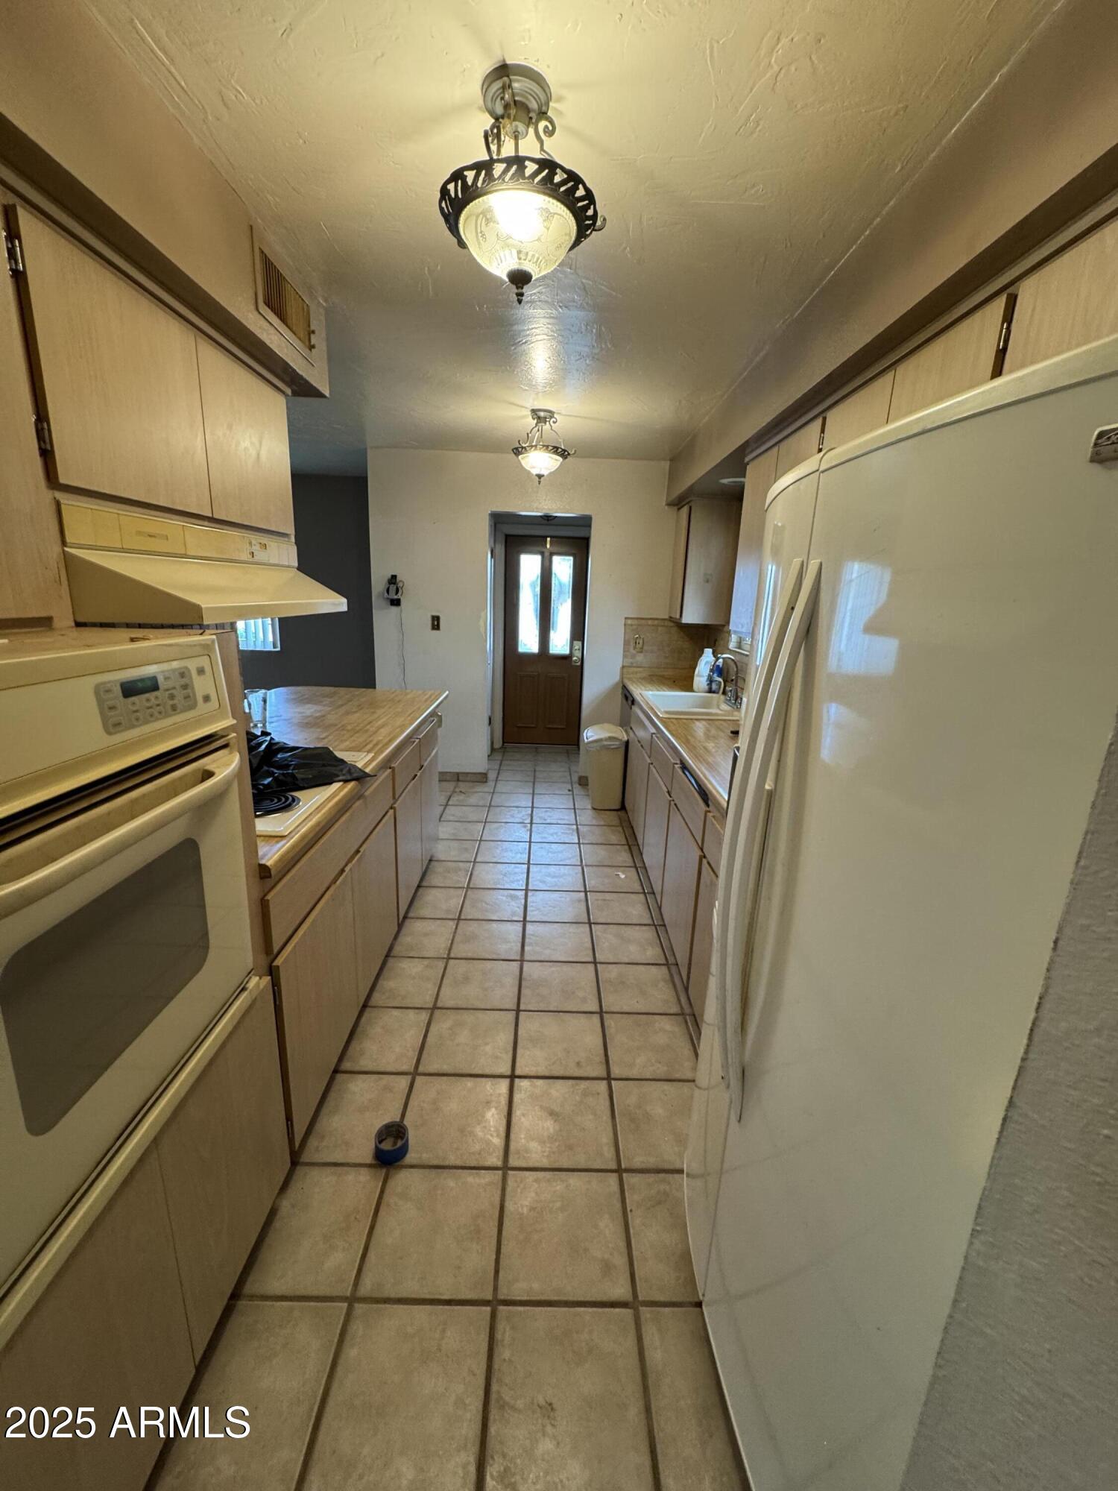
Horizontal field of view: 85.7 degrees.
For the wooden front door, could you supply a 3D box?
[{"bbox_3d":[-0.130,-1.007,5.956,0.800,2.033,0.045,2,14,-1],"label":"wooden front door"}]

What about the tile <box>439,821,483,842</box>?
[{"bbox_3d":[-0.644,0.554,3.893,0.303,0.011,0.306,2,14,-1],"label":"tile"}]

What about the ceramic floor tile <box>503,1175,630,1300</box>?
[{"bbox_3d":[0.015,1.181,1.467,0.303,0.011,0.306,2,14,-1],"label":"ceramic floor tile"}]

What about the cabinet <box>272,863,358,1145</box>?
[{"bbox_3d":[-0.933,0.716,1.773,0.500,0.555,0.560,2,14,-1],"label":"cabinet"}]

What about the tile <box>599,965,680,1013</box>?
[{"bbox_3d":[0.310,0.964,2.390,0.303,0.011,0.306,2,14,-1],"label":"tile"}]

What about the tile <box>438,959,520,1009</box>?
[{"bbox_3d":[-0.310,0.943,2.375,0.303,0.011,0.306,2,14,-1],"label":"tile"}]

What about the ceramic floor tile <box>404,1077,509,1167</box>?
[{"bbox_3d":[-0.303,1.106,1.780,0.302,0.010,0.305,2,14,-1],"label":"ceramic floor tile"}]

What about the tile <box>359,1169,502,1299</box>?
[{"bbox_3d":[-0.292,1.159,1.445,0.296,0.010,0.301,2,14,-1],"label":"tile"}]

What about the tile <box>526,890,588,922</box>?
[{"bbox_3d":[-0.010,0.802,2.993,0.303,0.011,0.306,2,14,-1],"label":"tile"}]

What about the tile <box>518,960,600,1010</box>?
[{"bbox_3d":[0.000,0.954,2.382,0.303,0.011,0.306,2,14,-1],"label":"tile"}]

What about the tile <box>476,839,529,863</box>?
[{"bbox_3d":[-0.325,0.636,3.576,0.296,0.010,0.301,2,14,-1],"label":"tile"}]

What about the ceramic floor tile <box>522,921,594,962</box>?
[{"bbox_3d":[-0.005,0.876,2.681,0.298,0.012,0.300,2,14,-1],"label":"ceramic floor tile"}]

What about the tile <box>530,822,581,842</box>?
[{"bbox_3d":[-0.024,0.572,3.887,0.296,0.010,0.301,2,14,-1],"label":"tile"}]

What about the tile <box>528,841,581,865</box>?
[{"bbox_3d":[-0.019,0.649,3.592,0.298,0.012,0.300,2,14,-1],"label":"tile"}]

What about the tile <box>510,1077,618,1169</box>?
[{"bbox_3d":[0.009,1.103,1.769,0.298,0.012,0.300,2,14,-1],"label":"tile"}]

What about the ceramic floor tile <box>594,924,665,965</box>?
[{"bbox_3d":[0.304,0.887,2.688,0.298,0.012,0.300,2,14,-1],"label":"ceramic floor tile"}]

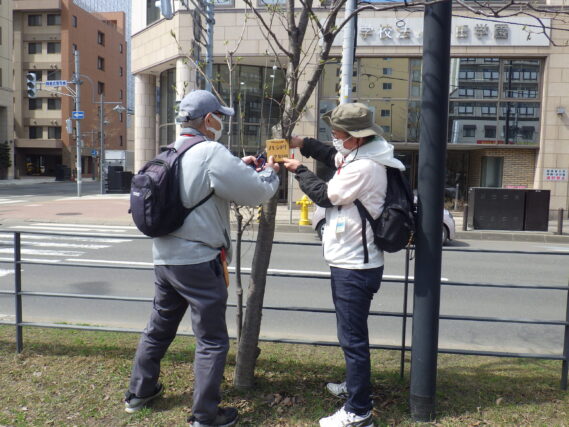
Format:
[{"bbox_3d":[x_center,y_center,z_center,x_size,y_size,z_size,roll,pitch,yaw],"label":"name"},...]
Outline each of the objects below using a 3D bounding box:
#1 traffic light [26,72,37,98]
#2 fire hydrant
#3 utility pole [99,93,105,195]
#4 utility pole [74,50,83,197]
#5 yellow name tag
[{"bbox_3d":[-12.906,-6.520,23.500,0.380,1.250,0.380,1,4,-3],"label":"traffic light"},{"bbox_3d":[0.598,-0.088,13.267,0.490,0.873,0.360,1,4,-3],"label":"fire hydrant"},{"bbox_3d":[-10.405,-3.911,26.187,0.140,5.683,0.140,2,4,6],"label":"utility pole"},{"bbox_3d":[-10.460,-4.524,23.425,0.210,7.341,0.210,2,4,6],"label":"utility pole"},{"bbox_3d":[-0.037,-0.342,2.530,0.126,0.124,0.015,1,4,0],"label":"yellow name tag"}]

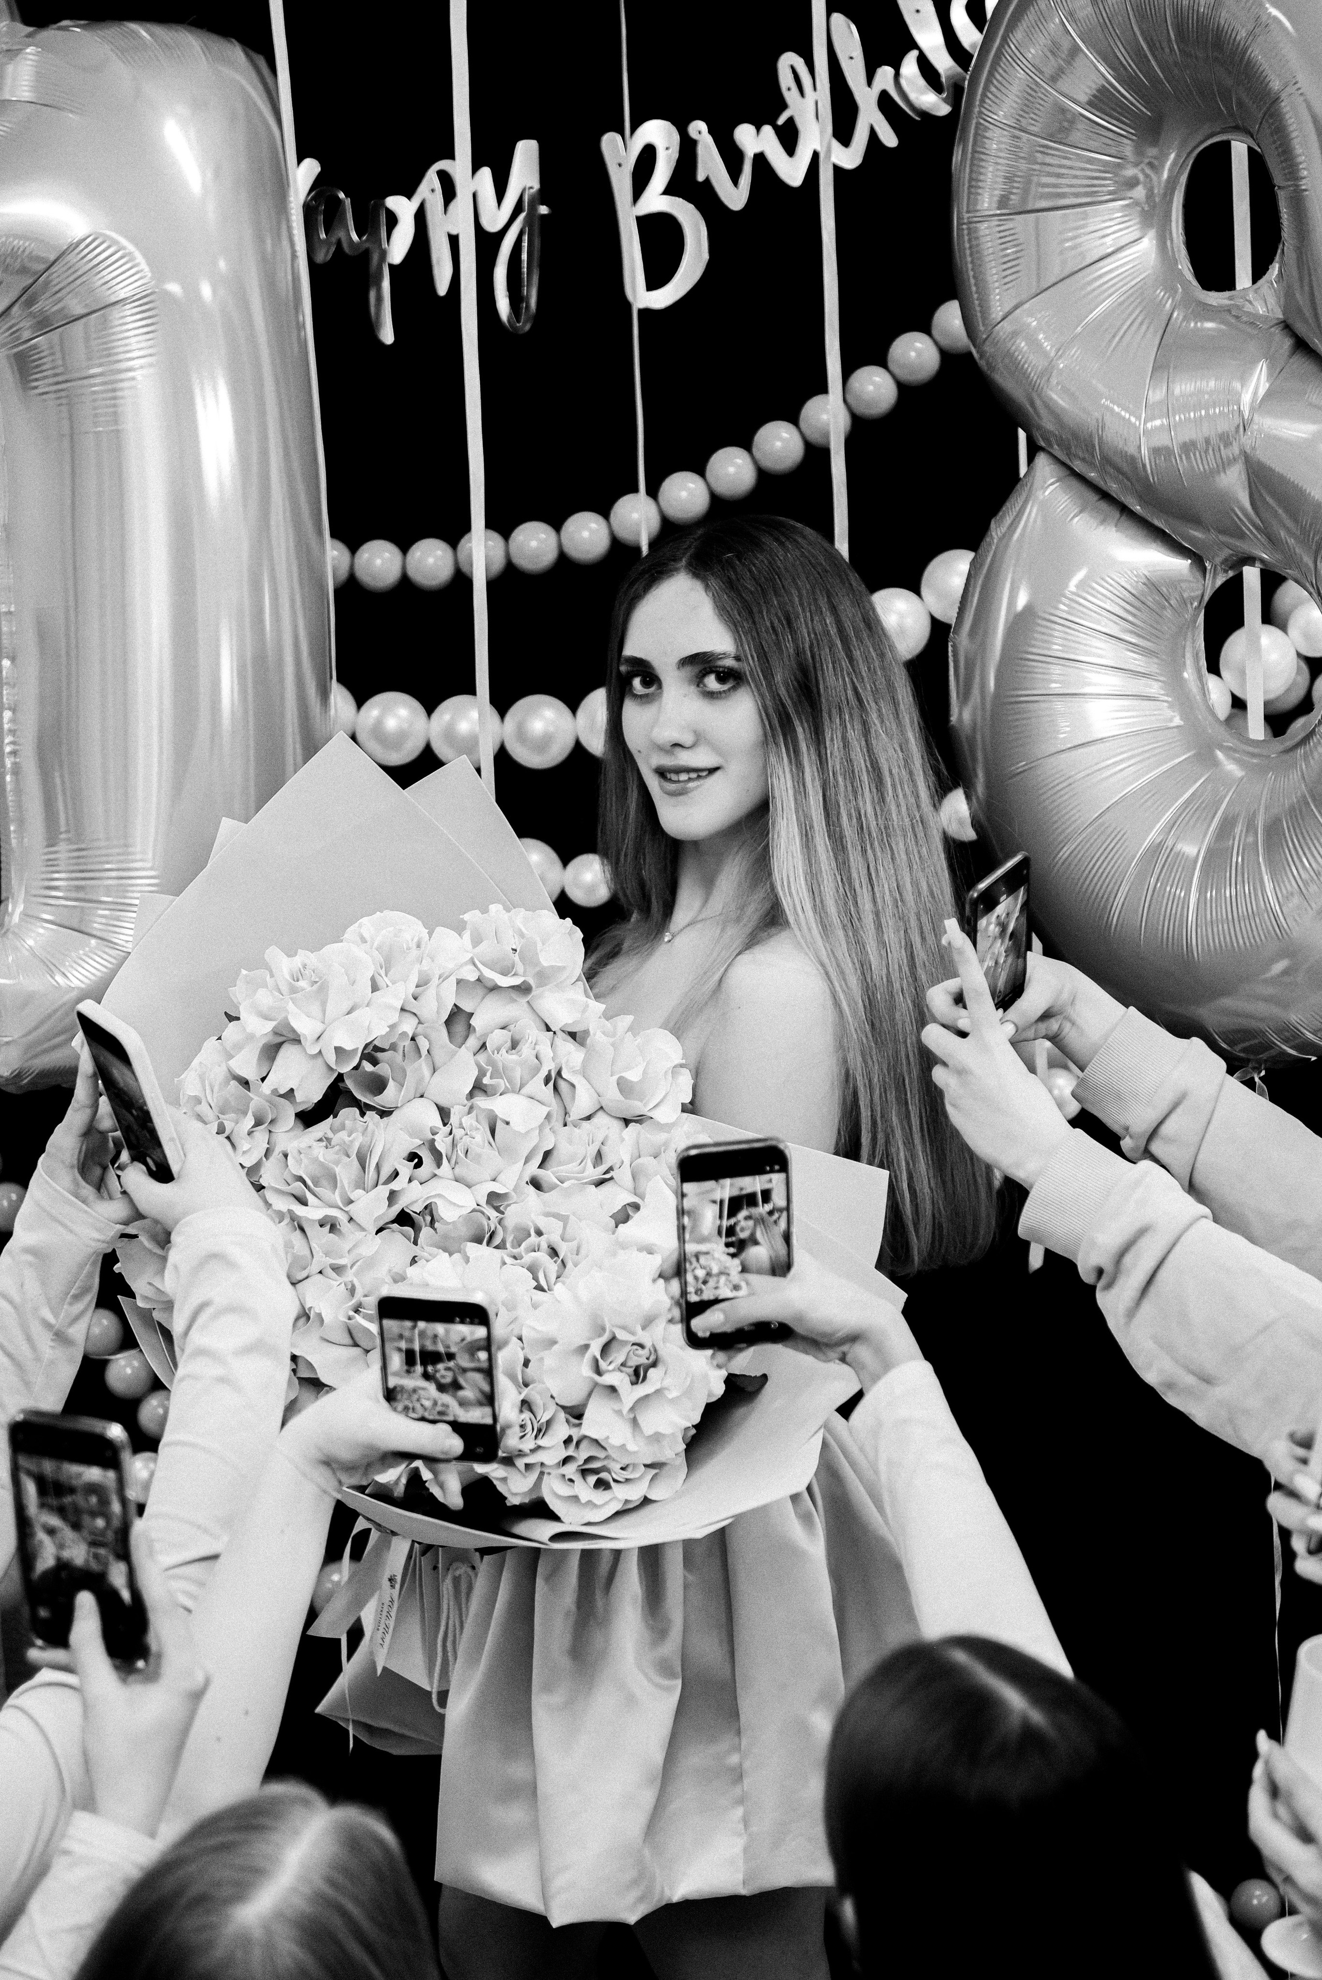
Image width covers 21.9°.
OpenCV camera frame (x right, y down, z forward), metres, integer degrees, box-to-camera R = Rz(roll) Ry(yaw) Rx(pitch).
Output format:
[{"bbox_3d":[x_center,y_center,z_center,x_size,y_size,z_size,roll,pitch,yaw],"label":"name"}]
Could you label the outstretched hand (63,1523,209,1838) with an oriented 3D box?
[{"bbox_3d":[-0.308,0.405,2.000,0.080,0.180,0.085,7,-14,-20],"label":"outstretched hand"}]

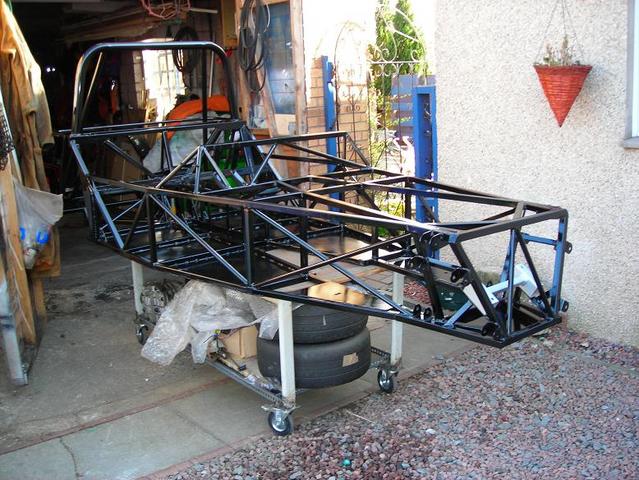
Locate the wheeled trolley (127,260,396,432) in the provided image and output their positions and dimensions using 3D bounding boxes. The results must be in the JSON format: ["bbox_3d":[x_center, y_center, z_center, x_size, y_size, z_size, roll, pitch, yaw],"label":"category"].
[{"bbox_3d":[-0.364,0.401,3.942,0.762,0.640,1.697,-11,16,-36],"label":"wheeled trolley"}]

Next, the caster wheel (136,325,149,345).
[{"bbox_3d":[-1.097,0.587,4.349,0.045,0.128,0.122,-9,15,-31],"label":"caster wheel"}]

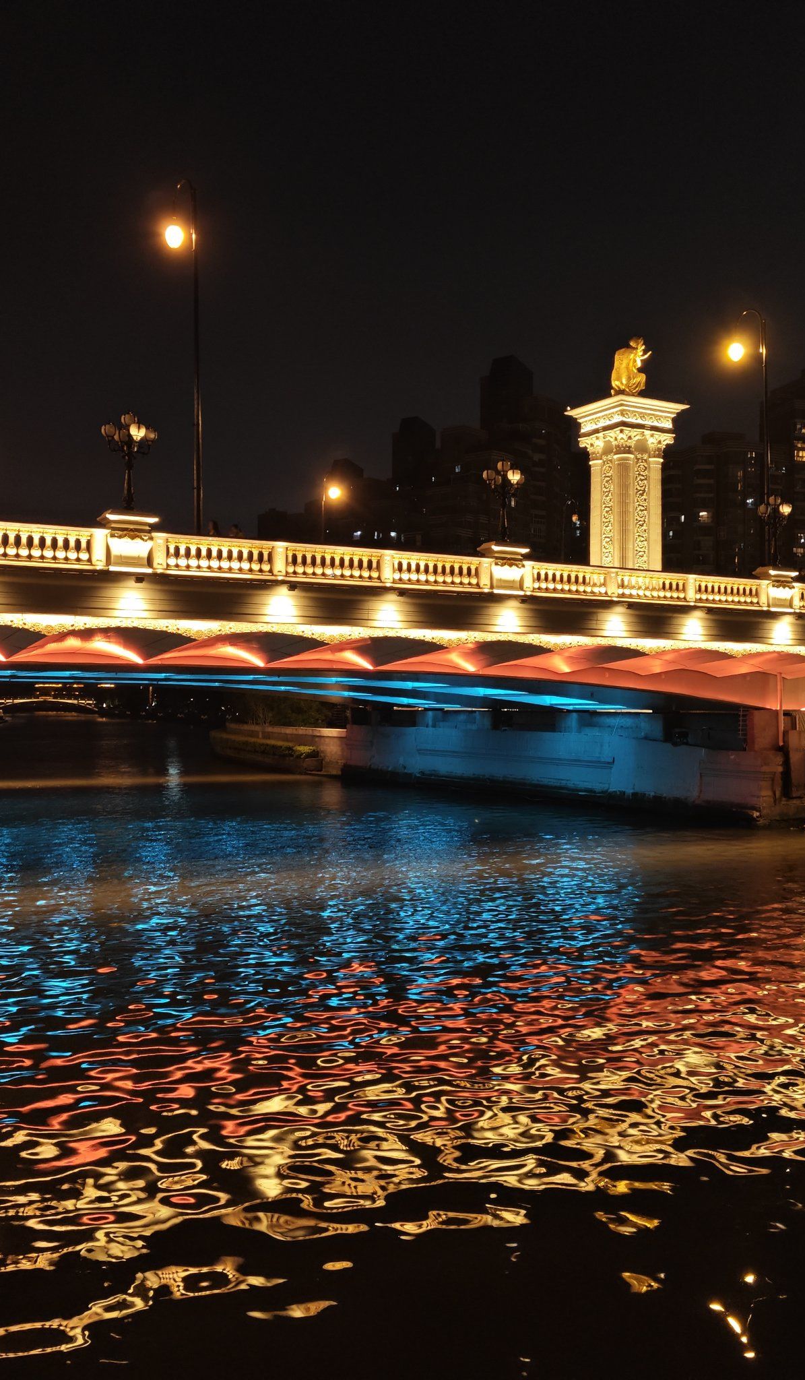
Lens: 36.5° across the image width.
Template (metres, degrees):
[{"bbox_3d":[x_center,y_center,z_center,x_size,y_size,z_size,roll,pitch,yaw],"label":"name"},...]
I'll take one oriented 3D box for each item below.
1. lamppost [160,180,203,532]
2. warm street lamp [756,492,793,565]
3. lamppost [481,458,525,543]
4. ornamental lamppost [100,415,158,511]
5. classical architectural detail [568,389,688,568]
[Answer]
[{"bbox_3d":[-5.937,-8.389,33.688,0.500,10.750,2.000,0,-1,-31],"label":"lamppost"},{"bbox_3d":[12.560,-5.383,41.244,1.300,2.570,1.300,0,-1,-31],"label":"warm street lamp"},{"bbox_3d":[2.963,-5.467,35.496,1.300,2.500,1.300,0,-1,-31],"label":"lamppost"},{"bbox_3d":[-6.646,-5.535,29.748,1.300,2.430,1.300,0,-1,-31],"label":"ornamental lamppost"},{"bbox_3d":[17.973,-13.698,97.488,6.800,17.420,6.800,0,-1,-31],"label":"classical architectural detail"}]

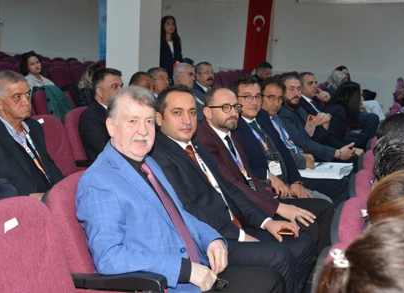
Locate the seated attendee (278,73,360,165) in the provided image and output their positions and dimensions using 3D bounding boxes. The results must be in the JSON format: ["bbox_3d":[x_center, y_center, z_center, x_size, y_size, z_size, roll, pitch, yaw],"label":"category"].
[{"bbox_3d":[0.848,0.088,4.667,0.840,1.260,0.560,6,10,19],"label":"seated attendee"}]

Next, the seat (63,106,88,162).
[{"bbox_3d":[-0.596,0.235,4.195,0.600,0.960,0.550,6,10,19],"label":"seat"}]

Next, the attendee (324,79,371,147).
[{"bbox_3d":[1.232,-0.022,5.691,0.830,1.170,0.480,4,9,11],"label":"attendee"}]

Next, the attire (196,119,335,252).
[{"bbox_3d":[0.243,0.396,3.226,0.790,0.950,0.560,6,10,23],"label":"attire"}]

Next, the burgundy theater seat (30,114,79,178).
[{"bbox_3d":[-0.781,0.310,3.688,0.600,0.960,0.550,6,10,19],"label":"burgundy theater seat"}]

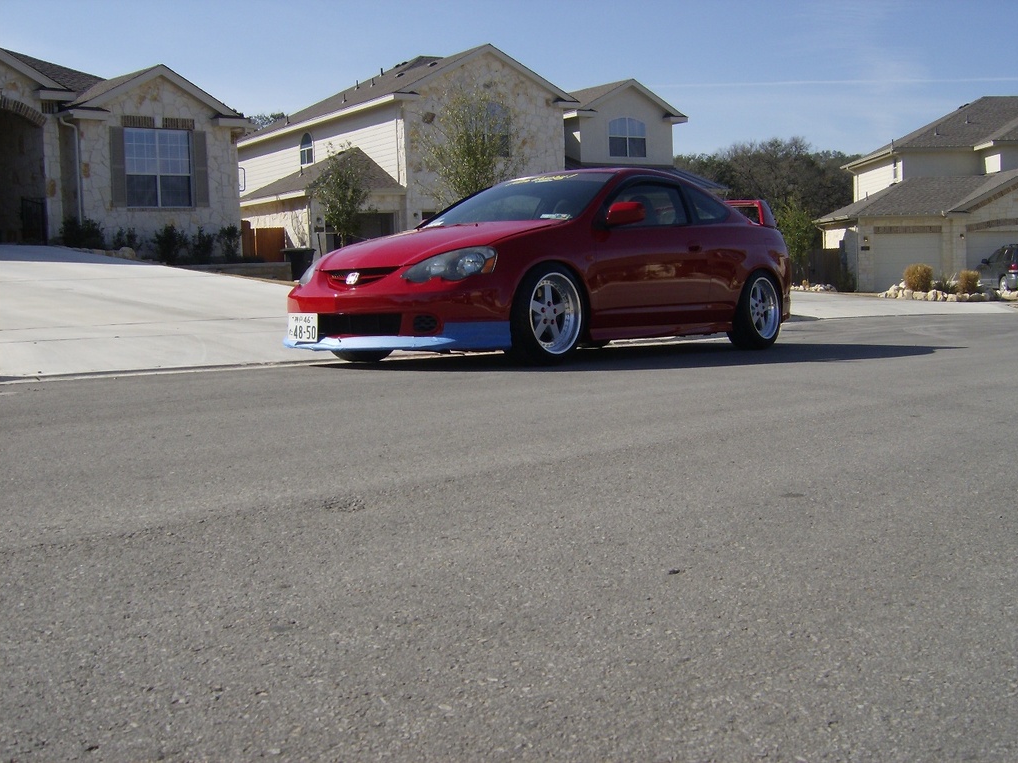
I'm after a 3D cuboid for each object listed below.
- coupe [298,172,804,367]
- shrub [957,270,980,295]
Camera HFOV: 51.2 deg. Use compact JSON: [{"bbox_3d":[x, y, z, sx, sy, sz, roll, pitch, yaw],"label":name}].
[{"bbox_3d":[0.493,-0.874,7.895,1.760,1.360,4.400,1,4,42],"label":"coupe"},{"bbox_3d":[14.920,-3.205,34.500,0.720,0.800,0.720,0,3,23],"label":"shrub"}]

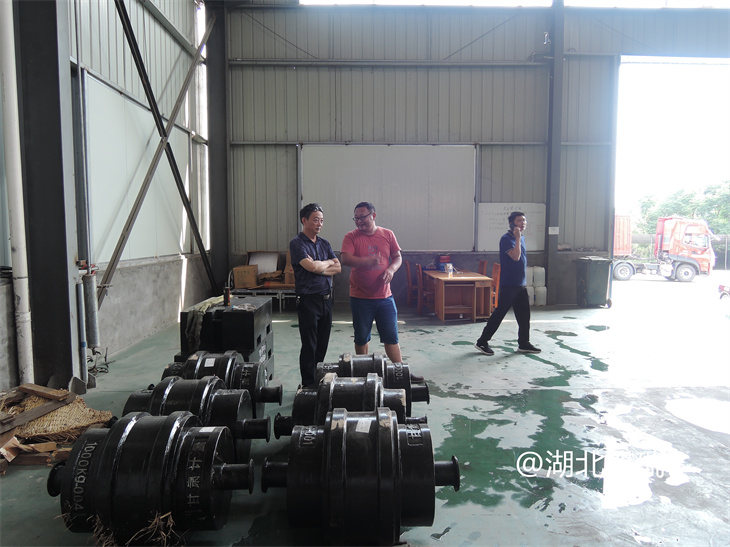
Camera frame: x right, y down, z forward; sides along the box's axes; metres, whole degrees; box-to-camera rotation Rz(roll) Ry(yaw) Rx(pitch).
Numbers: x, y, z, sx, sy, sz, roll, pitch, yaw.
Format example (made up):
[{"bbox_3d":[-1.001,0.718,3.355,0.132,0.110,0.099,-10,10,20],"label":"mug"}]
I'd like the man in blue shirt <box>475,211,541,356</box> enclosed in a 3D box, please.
[{"bbox_3d":[1.724,0.122,6.095,0.800,1.720,0.500,1,4,10],"label":"man in blue shirt"}]

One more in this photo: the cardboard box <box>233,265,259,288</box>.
[{"bbox_3d":[-2.303,0.082,9.813,0.450,0.400,0.330,0,4,-3],"label":"cardboard box"}]

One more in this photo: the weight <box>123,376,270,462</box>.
[{"bbox_3d":[-1.022,0.915,2.969,0.925,0.604,0.604,0,4,-1],"label":"weight"}]

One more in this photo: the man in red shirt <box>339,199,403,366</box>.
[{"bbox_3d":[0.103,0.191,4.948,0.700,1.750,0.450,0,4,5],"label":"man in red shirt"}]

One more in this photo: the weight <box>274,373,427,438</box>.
[{"bbox_3d":[-0.078,0.915,3.040,0.900,0.610,0.610,0,5,3],"label":"weight"}]

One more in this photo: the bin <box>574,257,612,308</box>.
[{"bbox_3d":[4.625,0.185,10.291,0.500,0.980,0.590,0,4,-3],"label":"bin"}]

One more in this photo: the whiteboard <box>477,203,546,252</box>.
[{"bbox_3d":[3.021,-0.936,10.351,1.391,0.984,0.030,0,4,-1],"label":"whiteboard"}]

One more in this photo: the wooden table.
[{"bbox_3d":[1.665,0.376,9.302,0.881,0.720,1.950,0,4,-1],"label":"wooden table"}]

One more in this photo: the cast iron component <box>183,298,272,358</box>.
[{"bbox_3d":[-1.188,0.436,4.532,0.580,0.330,0.930,0,4,-1],"label":"cast iron component"}]

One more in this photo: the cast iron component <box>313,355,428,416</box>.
[{"bbox_3d":[-0.011,0.864,3.586,0.910,0.605,0.605,0,4,-3],"label":"cast iron component"}]

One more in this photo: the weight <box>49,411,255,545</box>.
[{"bbox_3d":[-0.994,0.961,2.372,0.925,0.604,0.604,0,4,-1],"label":"weight"}]

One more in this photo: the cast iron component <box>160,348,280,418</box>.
[{"bbox_3d":[-1.072,0.866,3.614,0.925,0.604,0.604,0,4,-1],"label":"cast iron component"}]

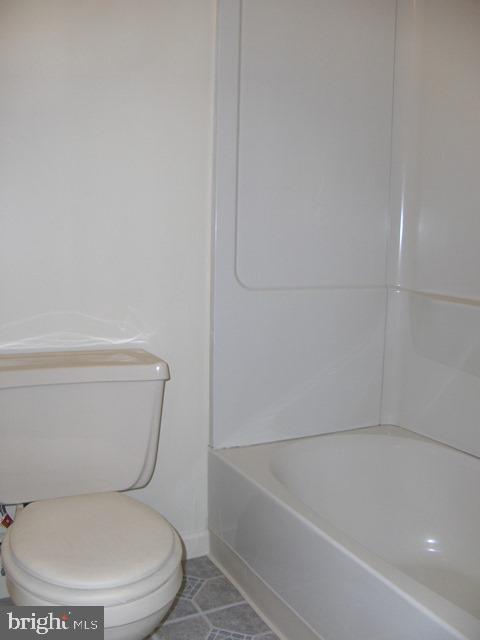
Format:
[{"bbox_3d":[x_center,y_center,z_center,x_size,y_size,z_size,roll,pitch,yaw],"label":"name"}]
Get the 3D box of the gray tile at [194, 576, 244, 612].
[{"bbox_3d":[-0.073,0.794,1.866,0.145,0.010,0.153,-3,8,-26],"label":"gray tile"}]

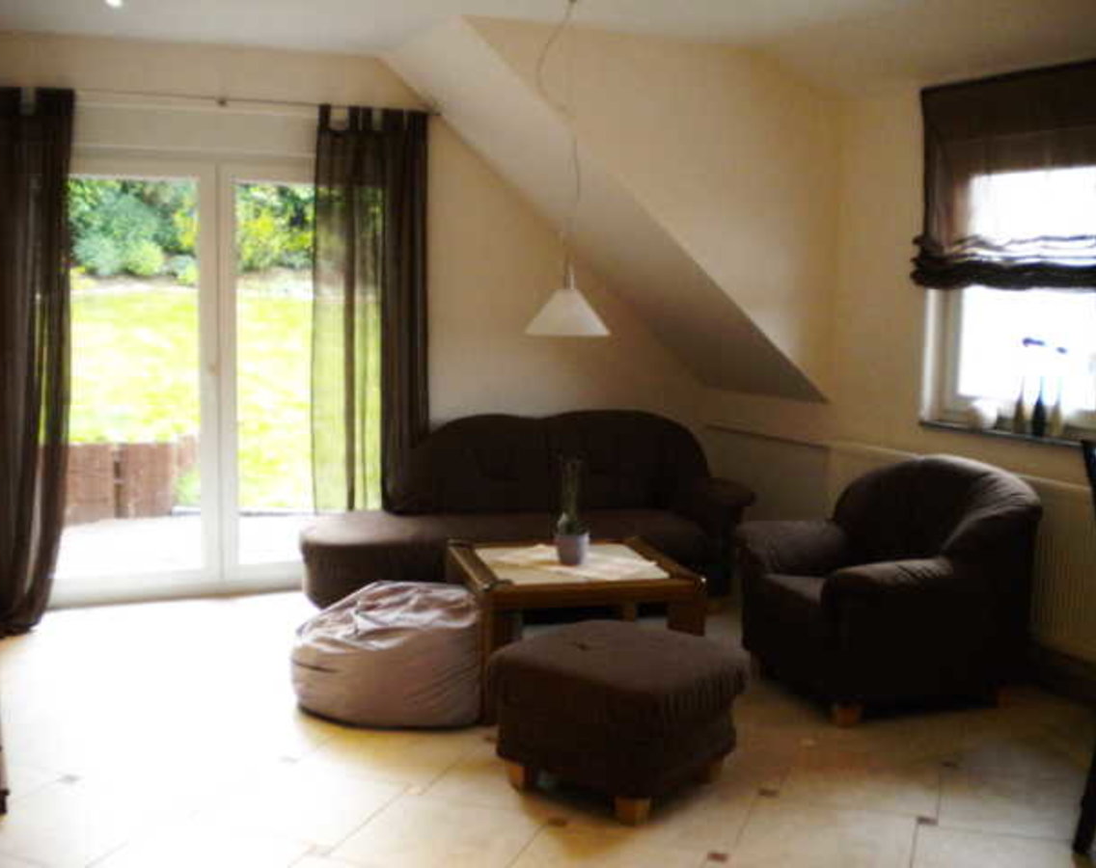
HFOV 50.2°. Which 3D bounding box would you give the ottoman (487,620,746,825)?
[{"bbox_3d":[0.208,0.835,3.399,0.557,0.414,0.557,6,8,40],"label":"ottoman"}]

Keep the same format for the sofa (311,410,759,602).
[{"bbox_3d":[-0.099,0.370,5.423,2.031,0.887,0.986,-1,6,-14],"label":"sofa"}]

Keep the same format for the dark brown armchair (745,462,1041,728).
[{"bbox_3d":[1.252,0.532,4.358,0.878,0.848,0.828,-2,7,-21],"label":"dark brown armchair"}]

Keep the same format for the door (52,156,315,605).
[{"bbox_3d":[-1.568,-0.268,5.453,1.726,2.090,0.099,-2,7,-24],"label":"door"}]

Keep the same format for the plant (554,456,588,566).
[{"bbox_3d":[0.090,0.286,4.345,0.128,0.404,0.128,1,6,0],"label":"plant"}]

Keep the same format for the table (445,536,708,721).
[{"bbox_3d":[0.086,0.701,4.449,0.789,0.444,0.818,-1,6,-14],"label":"table"}]

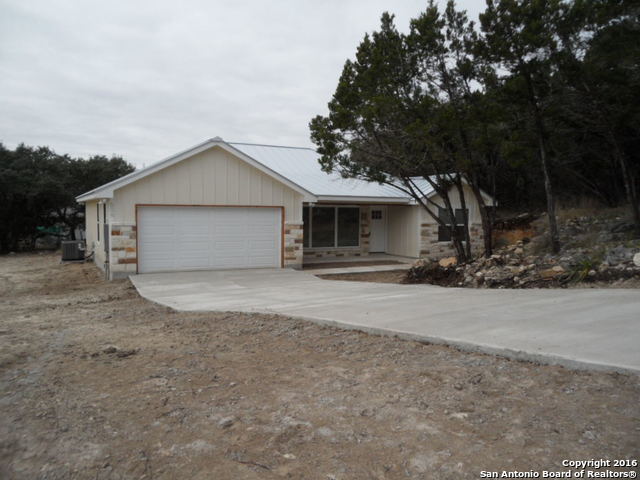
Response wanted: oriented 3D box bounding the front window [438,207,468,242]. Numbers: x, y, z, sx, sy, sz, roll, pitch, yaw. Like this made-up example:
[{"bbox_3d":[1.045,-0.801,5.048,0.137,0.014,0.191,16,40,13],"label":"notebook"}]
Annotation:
[{"bbox_3d":[6.395,-0.711,23.929,1.960,1.580,0.120,-1,2,-28],"label":"front window"}]

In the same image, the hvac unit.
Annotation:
[{"bbox_3d":[-10.789,0.464,21.865,0.780,0.900,0.800,-1,2,-28],"label":"hvac unit"}]

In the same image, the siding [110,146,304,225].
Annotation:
[{"bbox_3d":[-3.475,-1.820,16.653,6.490,2.660,0.150,-1,2,-28],"label":"siding"}]

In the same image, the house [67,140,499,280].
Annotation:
[{"bbox_3d":[-1.331,-1.843,24.171,18.150,5.450,12.150,-1,2,-28],"label":"house"}]

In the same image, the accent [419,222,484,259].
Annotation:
[{"bbox_3d":[6.393,0.024,23.939,4.100,1.590,0.200,-1,2,-28],"label":"accent"}]

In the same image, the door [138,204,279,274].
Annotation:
[{"bbox_3d":[-3.527,-0.036,16.720,4.880,2.130,0.100,-1,2,-28],"label":"door"}]

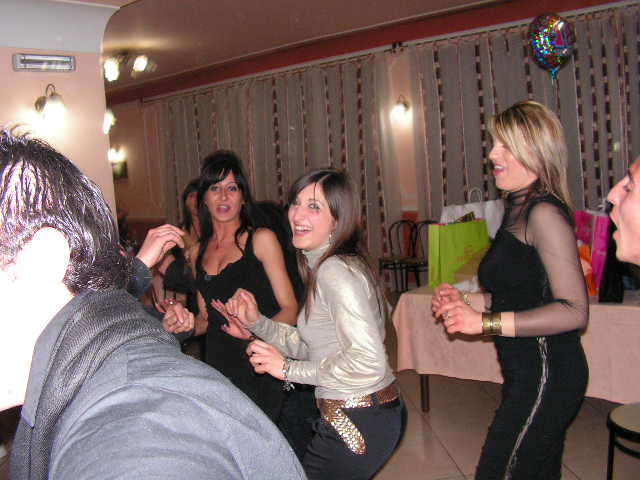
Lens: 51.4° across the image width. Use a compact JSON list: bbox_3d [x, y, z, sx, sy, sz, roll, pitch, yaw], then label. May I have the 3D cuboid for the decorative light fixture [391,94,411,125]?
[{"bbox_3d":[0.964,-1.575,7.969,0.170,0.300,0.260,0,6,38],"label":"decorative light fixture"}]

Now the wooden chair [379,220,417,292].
[{"bbox_3d":[0.943,0.226,8.050,0.410,0.880,0.460,0,6,38],"label":"wooden chair"}]

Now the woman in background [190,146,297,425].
[{"bbox_3d":[-0.263,0.454,2.380,0.480,1.580,0.400,-3,5,15],"label":"woman in background"}]

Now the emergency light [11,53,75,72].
[{"bbox_3d":[-1.867,-1.200,4.500,0.060,0.108,0.400,1,7,44],"label":"emergency light"}]

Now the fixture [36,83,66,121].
[{"bbox_3d":[-1.984,-1.009,4.900,0.260,0.280,0.170,0,6,40],"label":"fixture"}]

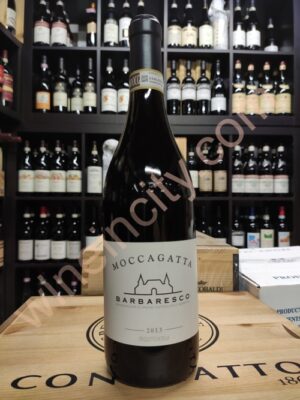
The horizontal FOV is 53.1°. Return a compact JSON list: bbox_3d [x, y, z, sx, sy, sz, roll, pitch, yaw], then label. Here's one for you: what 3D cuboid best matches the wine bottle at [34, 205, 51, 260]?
[{"bbox_3d":[-0.572,0.178,1.605,0.080,0.303,0.080,0,0,-2],"label":"wine bottle"}]

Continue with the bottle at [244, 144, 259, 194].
[{"bbox_3d":[0.564,-0.159,1.650,0.079,0.285,0.079,0,0,-3],"label":"bottle"}]

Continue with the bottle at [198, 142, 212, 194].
[{"bbox_3d":[0.304,-0.167,1.656,0.076,0.299,0.076,0,0,-2],"label":"bottle"}]

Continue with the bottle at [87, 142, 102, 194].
[{"bbox_3d":[-0.294,-0.165,1.608,0.080,0.297,0.080,0,0,-3],"label":"bottle"}]

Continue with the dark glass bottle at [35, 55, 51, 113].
[{"bbox_3d":[-0.574,-0.617,1.619,0.079,0.318,0.079,0,2,-3],"label":"dark glass bottle"}]

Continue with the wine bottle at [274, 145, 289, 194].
[{"bbox_3d":[0.721,-0.160,1.656,0.079,0.290,0.079,0,0,-2],"label":"wine bottle"}]

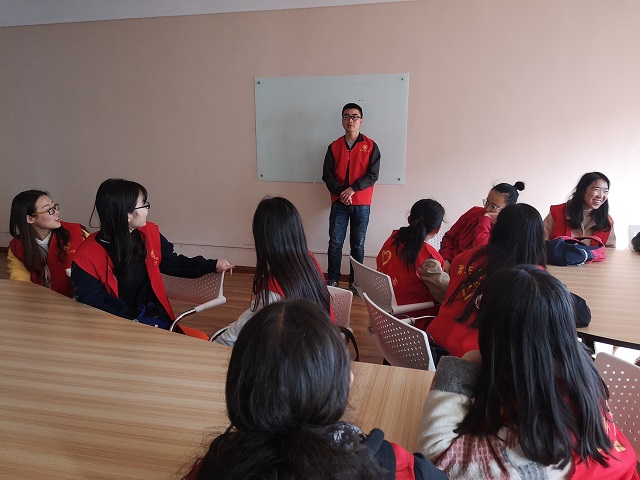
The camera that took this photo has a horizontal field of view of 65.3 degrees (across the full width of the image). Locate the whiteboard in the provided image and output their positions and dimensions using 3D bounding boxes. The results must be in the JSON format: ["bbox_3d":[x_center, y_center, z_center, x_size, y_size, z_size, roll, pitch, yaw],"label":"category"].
[{"bbox_3d":[0.081,-1.053,4.797,1.500,1.000,0.030,4,13,15],"label":"whiteboard"}]

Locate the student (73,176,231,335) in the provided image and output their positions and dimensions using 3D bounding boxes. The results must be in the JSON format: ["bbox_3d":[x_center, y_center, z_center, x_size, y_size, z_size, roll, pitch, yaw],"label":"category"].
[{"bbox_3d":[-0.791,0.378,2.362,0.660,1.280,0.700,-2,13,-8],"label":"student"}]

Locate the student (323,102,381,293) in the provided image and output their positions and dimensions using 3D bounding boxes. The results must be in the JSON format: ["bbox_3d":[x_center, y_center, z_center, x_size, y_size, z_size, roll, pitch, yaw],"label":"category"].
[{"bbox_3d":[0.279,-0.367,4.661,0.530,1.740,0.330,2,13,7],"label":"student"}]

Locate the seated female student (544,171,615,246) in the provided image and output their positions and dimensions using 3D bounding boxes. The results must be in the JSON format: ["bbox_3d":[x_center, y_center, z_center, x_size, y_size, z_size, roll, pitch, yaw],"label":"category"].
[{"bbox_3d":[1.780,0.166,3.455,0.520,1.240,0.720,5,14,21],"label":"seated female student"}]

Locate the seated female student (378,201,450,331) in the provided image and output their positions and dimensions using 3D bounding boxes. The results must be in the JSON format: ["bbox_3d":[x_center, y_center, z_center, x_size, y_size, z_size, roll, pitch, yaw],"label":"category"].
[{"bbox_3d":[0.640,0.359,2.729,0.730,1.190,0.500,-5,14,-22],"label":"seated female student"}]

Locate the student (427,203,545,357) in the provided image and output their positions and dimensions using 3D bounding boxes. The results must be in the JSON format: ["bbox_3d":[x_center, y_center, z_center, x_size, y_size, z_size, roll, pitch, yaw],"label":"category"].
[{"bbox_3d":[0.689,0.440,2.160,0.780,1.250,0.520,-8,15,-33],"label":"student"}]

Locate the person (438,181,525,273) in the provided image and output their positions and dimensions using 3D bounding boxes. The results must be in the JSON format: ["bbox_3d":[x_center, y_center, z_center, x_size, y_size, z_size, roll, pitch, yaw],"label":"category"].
[{"bbox_3d":[1.030,0.255,3.157,0.550,1.200,0.720,2,13,7],"label":"person"}]

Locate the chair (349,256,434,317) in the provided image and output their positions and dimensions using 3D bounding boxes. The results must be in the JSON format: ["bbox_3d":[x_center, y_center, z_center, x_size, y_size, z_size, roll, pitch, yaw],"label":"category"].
[{"bbox_3d":[0.489,0.518,2.763,0.560,0.830,0.560,-5,14,-22],"label":"chair"}]

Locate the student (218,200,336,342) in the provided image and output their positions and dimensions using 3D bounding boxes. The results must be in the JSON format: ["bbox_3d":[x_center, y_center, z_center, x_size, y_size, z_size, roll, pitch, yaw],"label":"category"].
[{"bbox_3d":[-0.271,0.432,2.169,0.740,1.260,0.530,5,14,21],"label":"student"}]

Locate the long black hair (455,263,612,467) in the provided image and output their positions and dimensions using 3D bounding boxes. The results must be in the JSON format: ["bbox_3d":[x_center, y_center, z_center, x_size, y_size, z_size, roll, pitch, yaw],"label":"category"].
[{"bbox_3d":[0.430,0.247,1.040,0.300,0.410,0.260,-1,13,-7],"label":"long black hair"}]

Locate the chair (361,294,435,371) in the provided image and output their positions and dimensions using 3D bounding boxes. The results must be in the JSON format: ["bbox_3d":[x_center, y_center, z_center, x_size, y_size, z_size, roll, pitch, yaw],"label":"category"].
[{"bbox_3d":[0.516,0.672,2.145,0.570,0.840,0.560,-5,14,-21],"label":"chair"}]

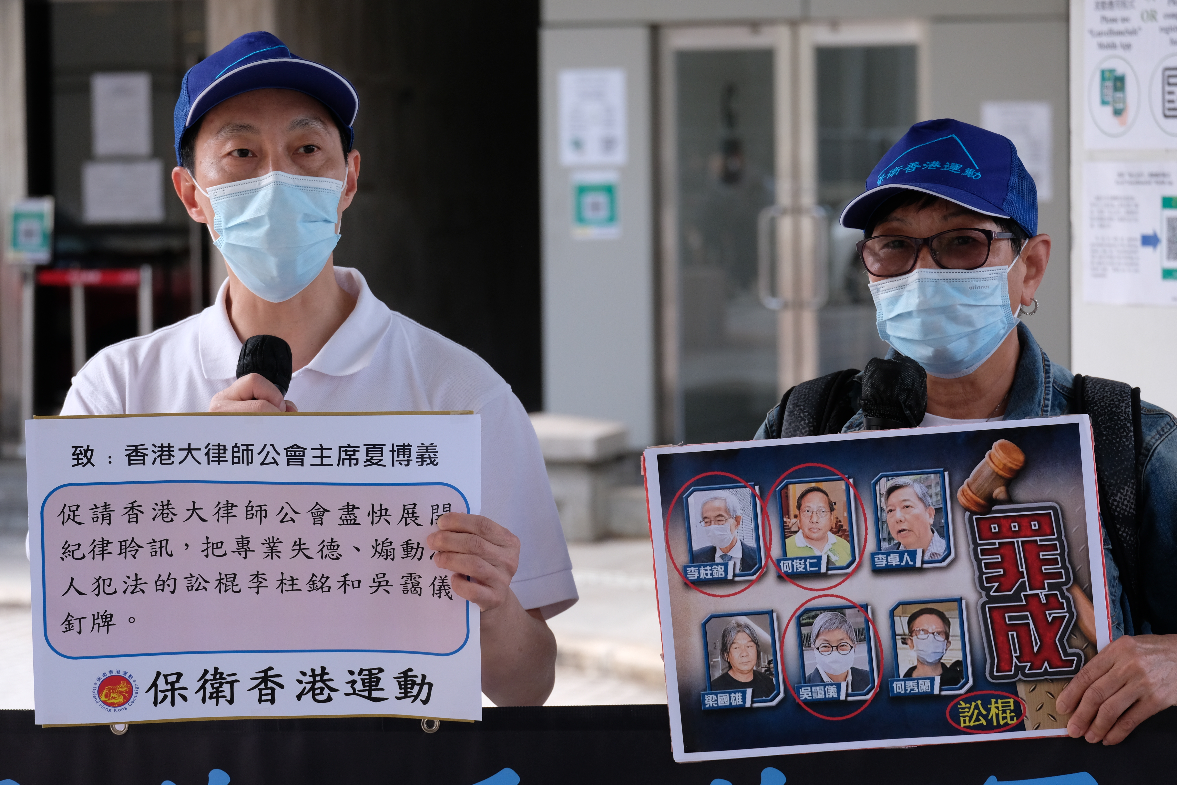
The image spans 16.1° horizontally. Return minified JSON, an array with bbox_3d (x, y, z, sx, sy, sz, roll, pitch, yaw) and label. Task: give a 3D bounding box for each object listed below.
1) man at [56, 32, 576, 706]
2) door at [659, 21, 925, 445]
[{"bbox_3d":[-0.275,0.519,4.066,0.540,1.740,0.400,-1,3,-5],"label":"man"},{"bbox_3d":[0.903,-0.628,18.400,1.200,2.020,0.100,0,3,12],"label":"door"}]

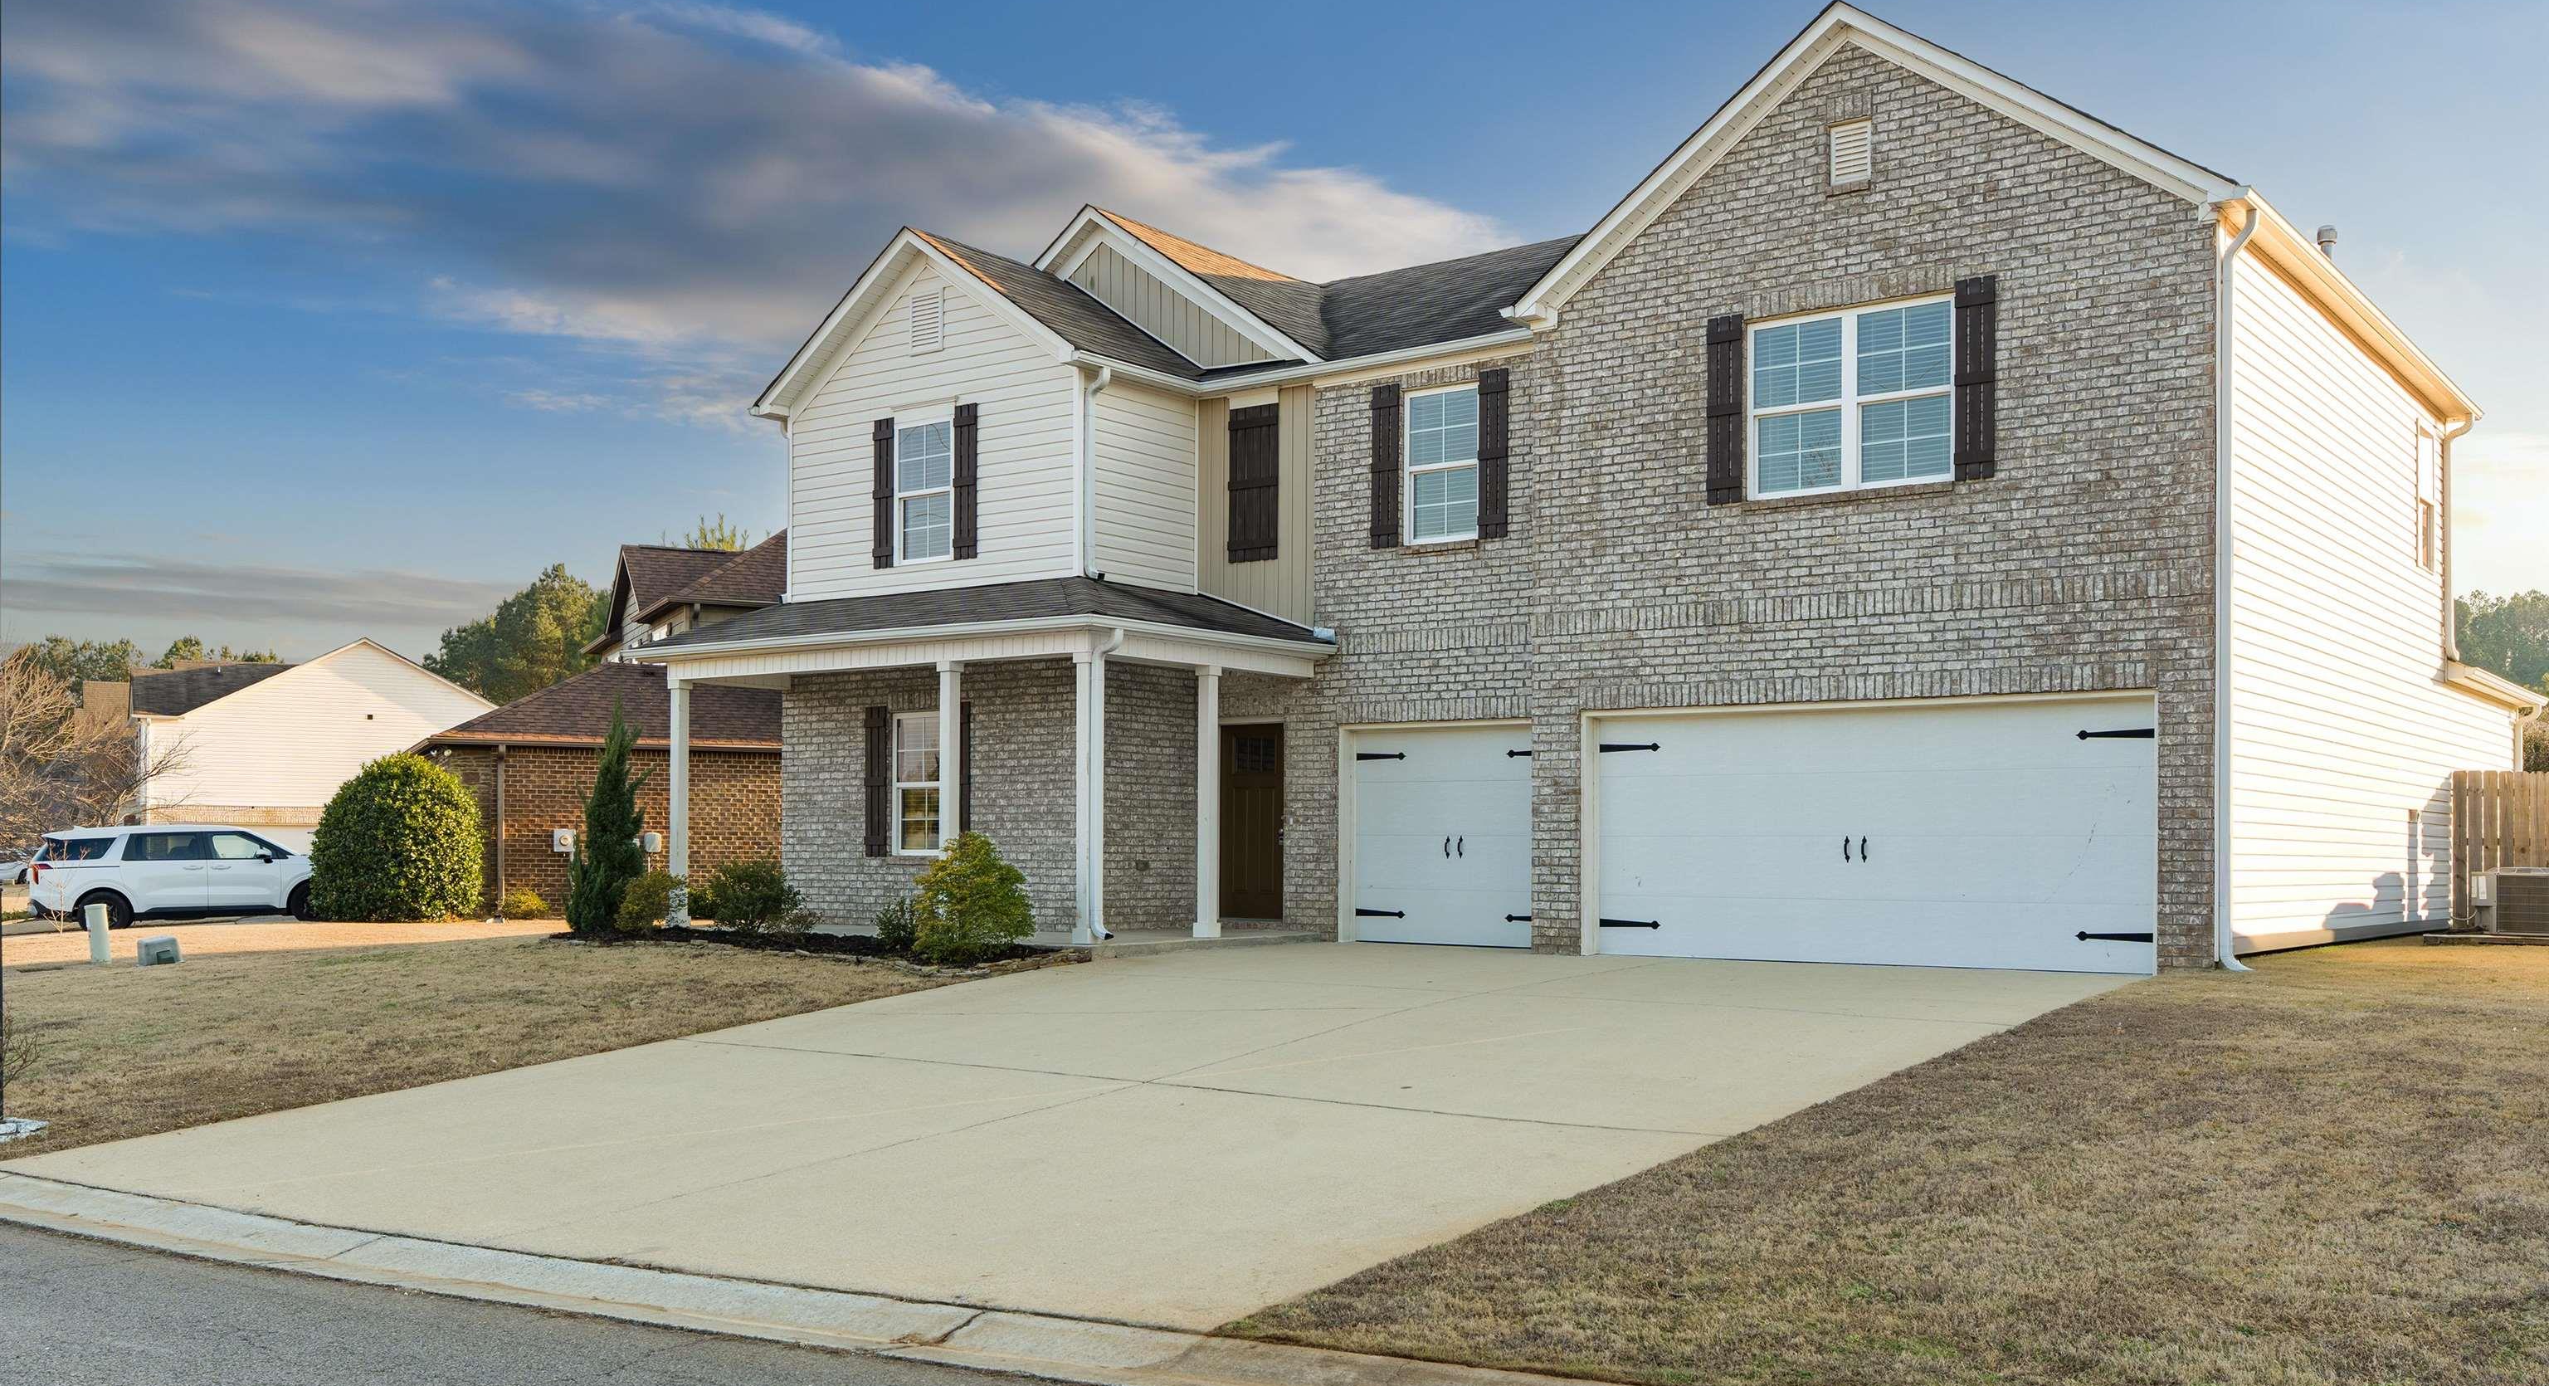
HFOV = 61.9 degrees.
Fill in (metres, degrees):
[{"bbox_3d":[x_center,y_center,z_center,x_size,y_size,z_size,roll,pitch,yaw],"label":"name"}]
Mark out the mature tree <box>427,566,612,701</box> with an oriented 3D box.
[{"bbox_3d":[-26.615,0.985,75.000,7.800,11.500,7.500,-2,-3,35],"label":"mature tree"}]

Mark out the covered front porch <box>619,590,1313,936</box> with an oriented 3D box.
[{"bbox_3d":[-3.007,0.648,21.600,6.100,3.450,3.700,-2,-3,35],"label":"covered front porch"}]

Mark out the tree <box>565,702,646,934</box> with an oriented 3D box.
[{"bbox_3d":[-6.930,1.300,22.000,0.850,2.400,0.850,-2,-3,35],"label":"tree"}]

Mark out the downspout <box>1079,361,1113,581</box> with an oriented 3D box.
[{"bbox_3d":[-1.744,-2.156,20.900,0.280,2.150,0.110,-2,-3,35],"label":"downspout"}]

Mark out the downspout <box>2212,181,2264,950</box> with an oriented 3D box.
[{"bbox_3d":[7.336,-0.826,16.150,0.320,5.950,0.120,-2,-3,35],"label":"downspout"}]

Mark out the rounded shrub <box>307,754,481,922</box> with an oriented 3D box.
[{"bbox_3d":[-13.882,2.294,33.500,2.700,2.650,2.700,-2,-3,35],"label":"rounded shrub"}]

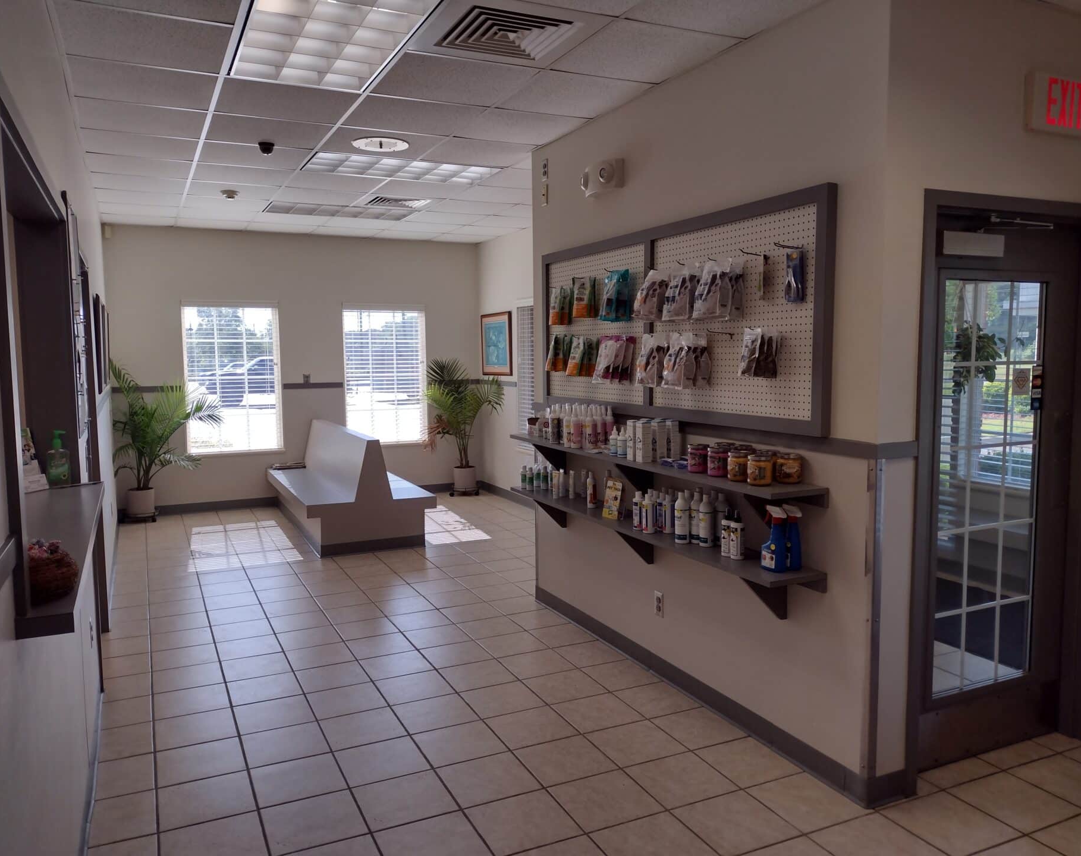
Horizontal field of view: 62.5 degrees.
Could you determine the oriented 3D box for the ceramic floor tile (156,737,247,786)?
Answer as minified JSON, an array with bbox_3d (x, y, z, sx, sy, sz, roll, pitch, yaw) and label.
[{"bbox_3d":[-1.295,1.275,3.397,0.307,0.010,0.307,-3,6,-24],"label":"ceramic floor tile"}]

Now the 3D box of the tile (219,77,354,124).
[{"bbox_3d":[-1.188,-1.529,4.171,0.600,0.020,0.600,-3,5,-25],"label":"tile"}]

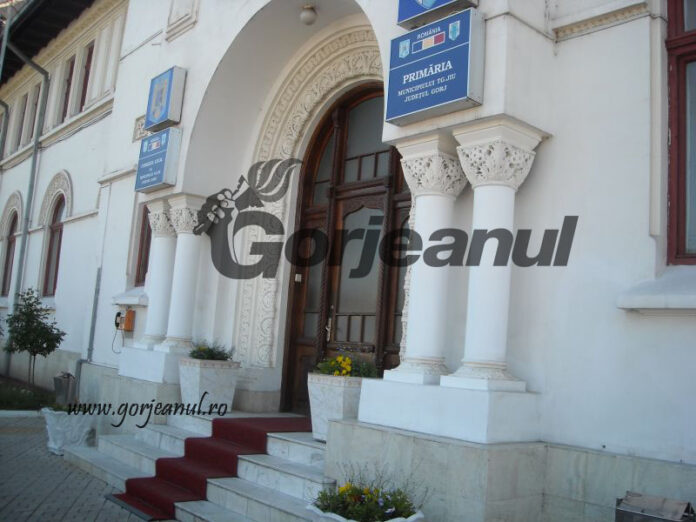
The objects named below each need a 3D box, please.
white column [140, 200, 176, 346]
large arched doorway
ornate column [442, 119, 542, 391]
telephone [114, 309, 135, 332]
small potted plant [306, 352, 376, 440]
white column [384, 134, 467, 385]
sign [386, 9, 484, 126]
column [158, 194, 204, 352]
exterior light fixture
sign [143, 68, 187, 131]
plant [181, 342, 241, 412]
[{"bbox_3d":[-2.497,0.225,9.504,0.443,1.940,0.463,10,-9,-39],"label":"white column"},{"bbox_3d":[0.107,-0.104,7.662,0.150,3.703,2.282,10,-9,-39],"label":"large arched doorway"},{"bbox_3d":[0.975,-0.027,4.854,0.432,1.795,0.432,10,-9,-39],"label":"ornate column"},{"bbox_3d":[-3.555,0.956,11.200,0.184,0.333,0.310,10,-9,-39],"label":"telephone"},{"bbox_3d":[-0.022,1.349,6.840,0.541,0.796,0.541,10,-9,-39],"label":"small potted plant"},{"bbox_3d":[0.614,-0.002,5.288,0.425,1.795,0.425,10,-9,-39],"label":"white column"},{"bbox_3d":[0.680,-1.490,5.531,0.175,0.686,0.847,10,-9,-39],"label":"sign"},{"bbox_3d":[-1.924,0.175,8.332,0.425,1.795,0.425,10,-9,-39],"label":"column"},{"bbox_3d":[-0.444,-2.798,8.018,0.188,0.231,0.188,4,-7,0],"label":"exterior light fixture"},{"bbox_3d":[-2.443,-2.143,9.423,0.161,0.713,0.717,10,-9,-39],"label":"sign"},{"bbox_3d":[-1.560,1.296,7.922,0.511,0.749,0.511,10,-9,-39],"label":"plant"}]

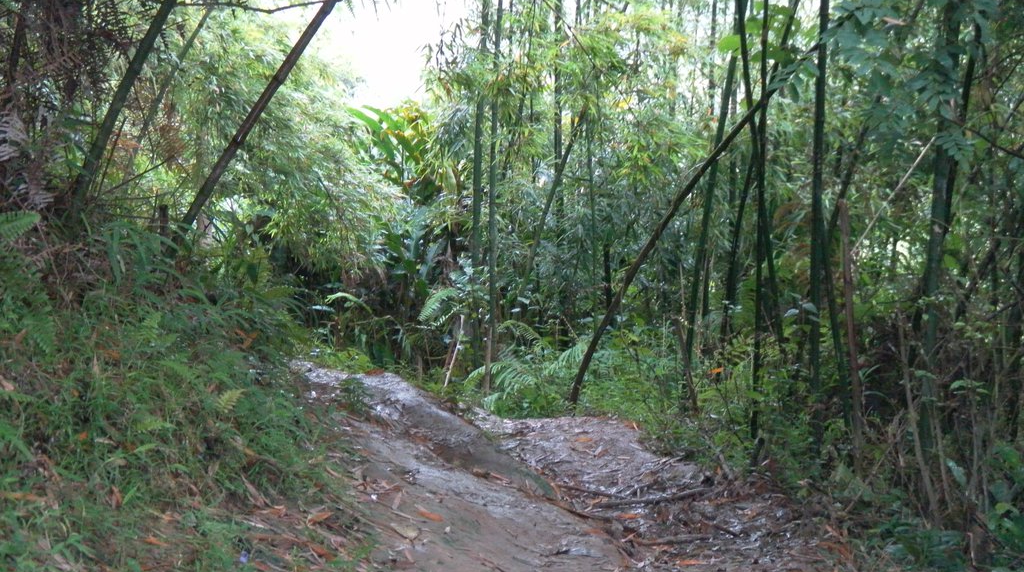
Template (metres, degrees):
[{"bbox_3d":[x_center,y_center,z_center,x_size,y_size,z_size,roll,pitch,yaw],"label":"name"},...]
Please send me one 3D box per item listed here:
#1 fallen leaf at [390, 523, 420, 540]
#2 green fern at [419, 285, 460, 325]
[{"bbox_3d":[-0.380,0.929,7.913,0.100,0.030,0.144,1,18,-40],"label":"fallen leaf"},{"bbox_3d":[-0.455,0.122,13.000,0.270,0.240,0.200,0,0,0],"label":"green fern"}]

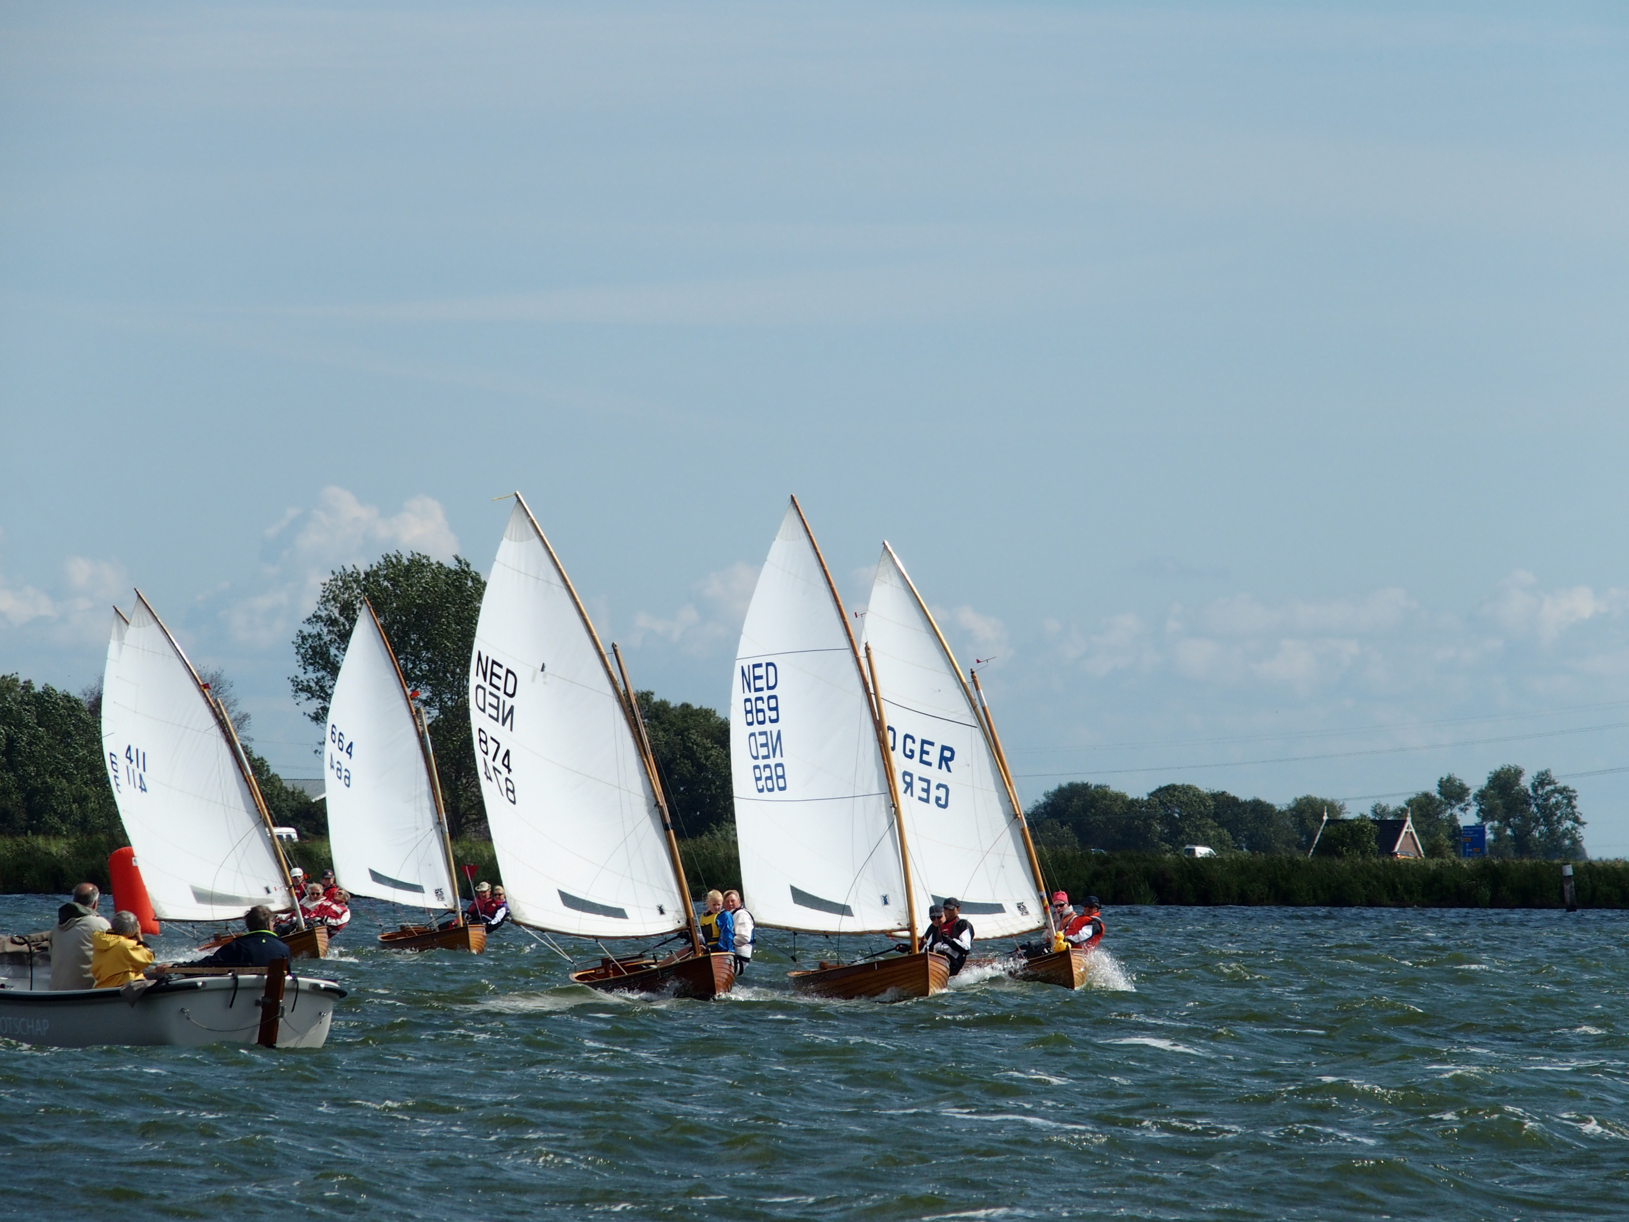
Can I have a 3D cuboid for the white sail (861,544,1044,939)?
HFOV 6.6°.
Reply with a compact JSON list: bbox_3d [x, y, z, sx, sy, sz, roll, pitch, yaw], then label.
[{"bbox_3d":[1.336,1.696,181.384,0.700,5.240,3.040,-13,3,-39],"label":"white sail"}]

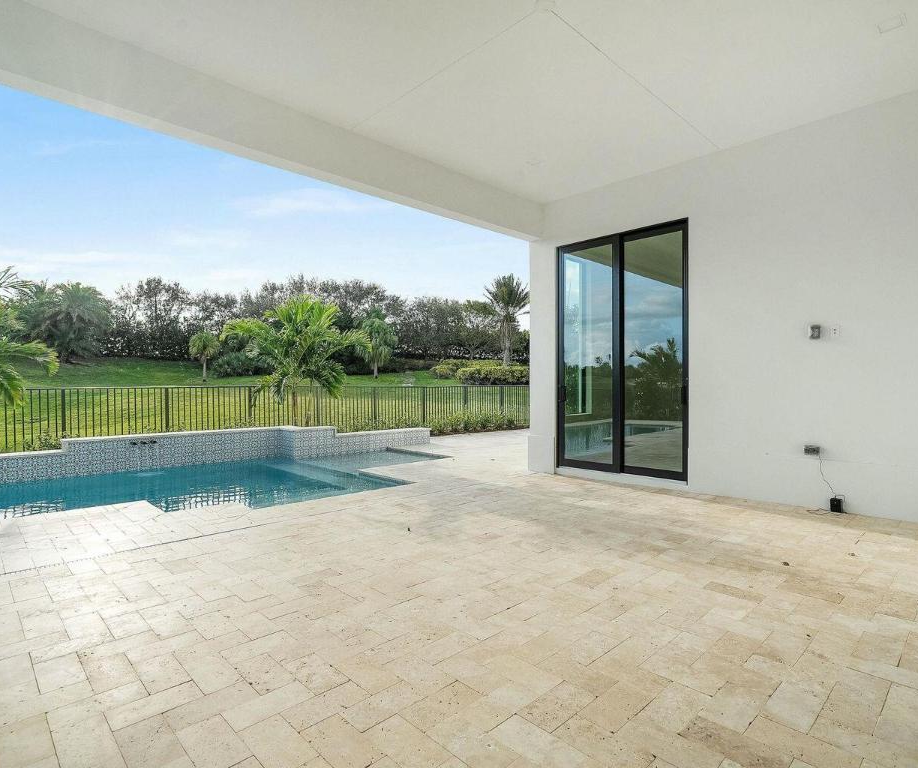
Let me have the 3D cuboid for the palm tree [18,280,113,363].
[{"bbox_3d":[-24.656,-3.844,32.000,5.100,5.000,5.100,0,0,-43],"label":"palm tree"}]

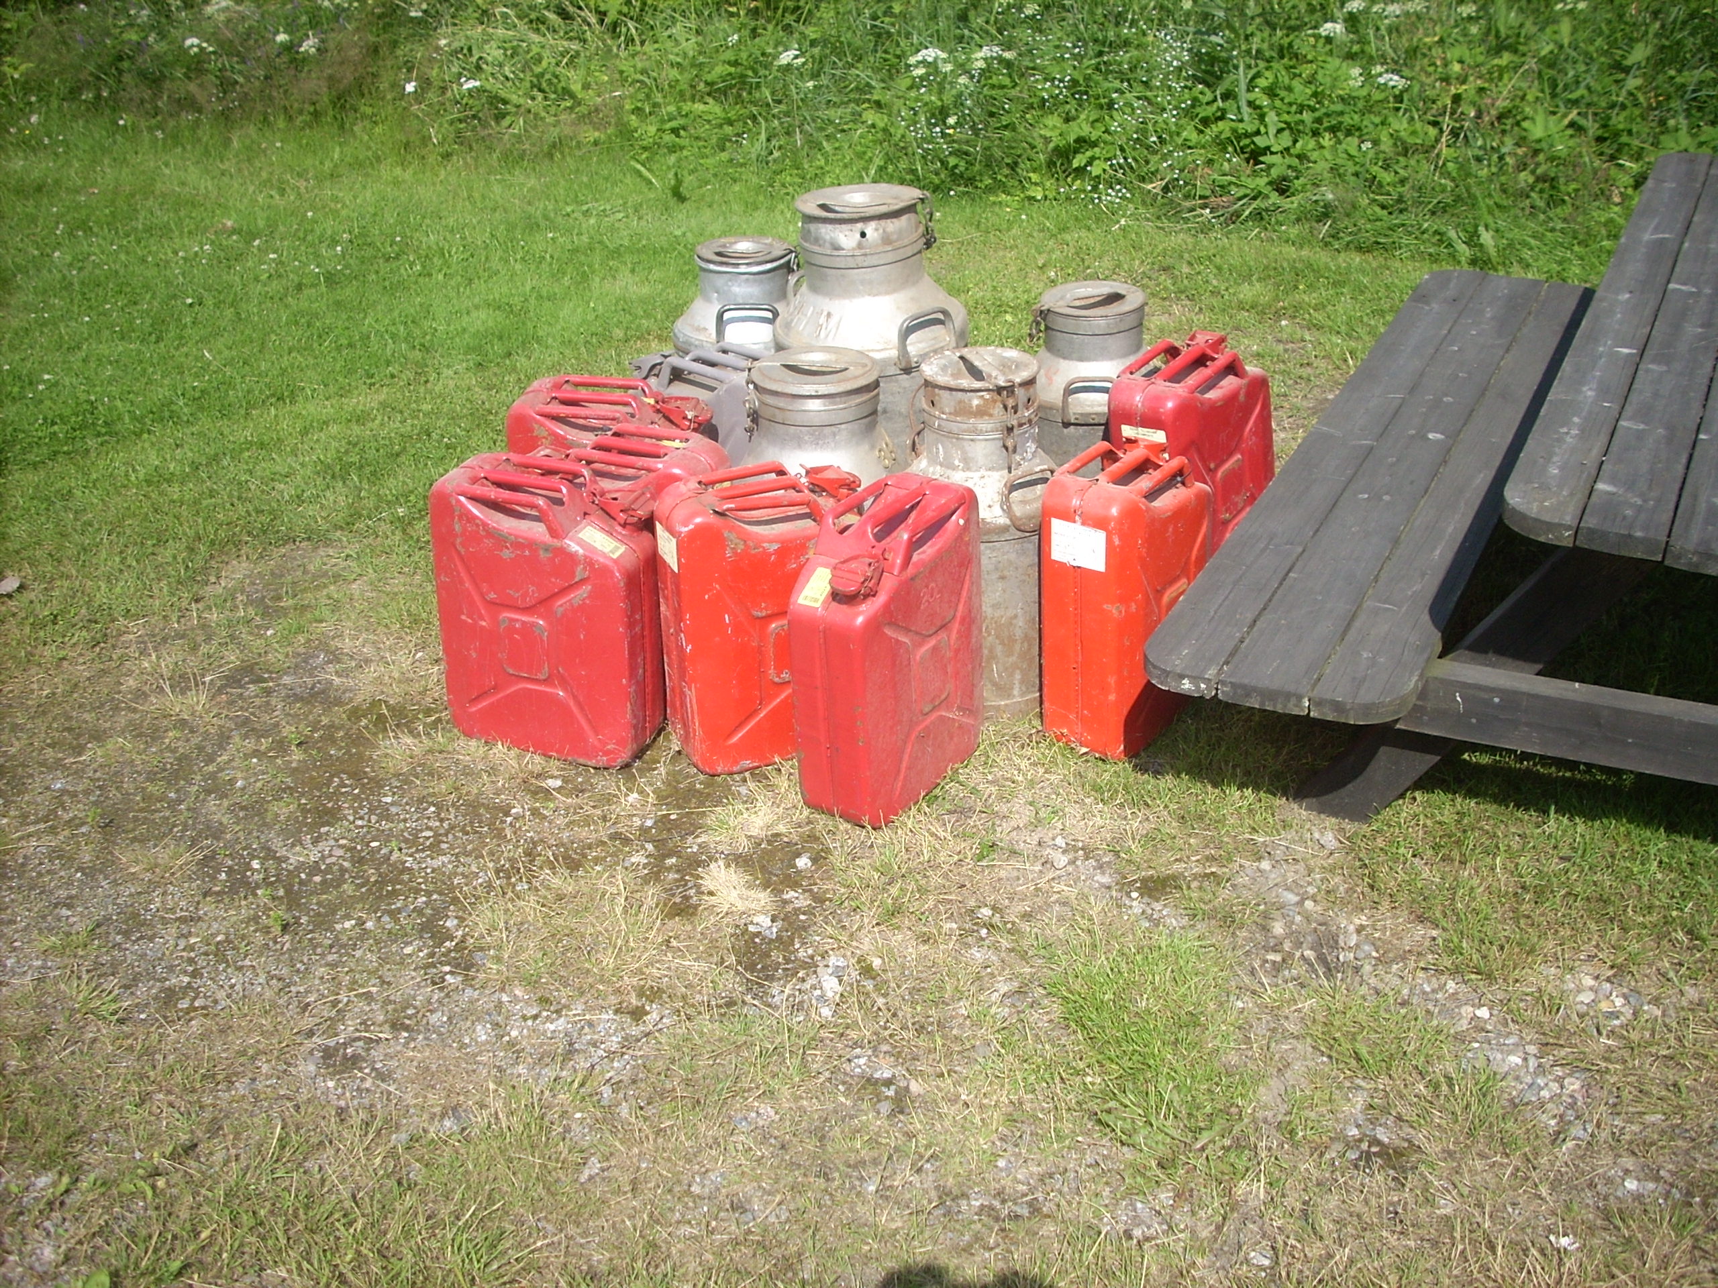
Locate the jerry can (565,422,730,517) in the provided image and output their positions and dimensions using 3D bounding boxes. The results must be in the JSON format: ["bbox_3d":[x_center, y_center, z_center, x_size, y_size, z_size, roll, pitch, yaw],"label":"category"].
[{"bbox_3d":[-0.380,-0.129,3.140,0.345,0.466,0.165,9,28,20],"label":"jerry can"}]

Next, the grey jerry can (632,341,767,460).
[{"bbox_3d":[-0.262,-0.338,3.560,0.345,0.466,0.165,20,34,36],"label":"grey jerry can"}]

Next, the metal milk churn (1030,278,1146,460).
[{"bbox_3d":[0.470,-0.453,3.693,0.285,0.515,0.285,-2,26,1],"label":"metal milk churn"}]

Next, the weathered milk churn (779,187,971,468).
[{"bbox_3d":[0.018,-0.552,3.709,0.380,0.700,0.380,-2,26,1],"label":"weathered milk churn"}]

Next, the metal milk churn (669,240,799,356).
[{"bbox_3d":[-0.226,-0.583,3.956,0.310,0.550,0.310,-2,26,1],"label":"metal milk churn"}]

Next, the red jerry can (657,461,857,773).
[{"bbox_3d":[-0.138,-0.048,2.966,0.345,0.466,0.165,-13,28,-19],"label":"red jerry can"}]

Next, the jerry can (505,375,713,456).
[{"bbox_3d":[-0.456,-0.244,3.379,0.345,0.466,0.165,3,28,8],"label":"jerry can"}]

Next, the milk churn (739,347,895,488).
[{"bbox_3d":[-0.065,-0.236,3.252,0.295,0.535,0.295,-2,26,1],"label":"milk churn"}]

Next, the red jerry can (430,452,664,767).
[{"bbox_3d":[-0.503,-0.055,2.984,0.345,0.466,0.165,10,27,21],"label":"red jerry can"}]

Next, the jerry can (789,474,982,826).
[{"bbox_3d":[0.049,0.005,2.832,0.165,0.466,0.345,12,29,29],"label":"jerry can"}]

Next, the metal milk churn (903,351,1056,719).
[{"bbox_3d":[0.206,-0.187,3.079,0.264,0.587,0.264,-2,26,1],"label":"metal milk churn"}]

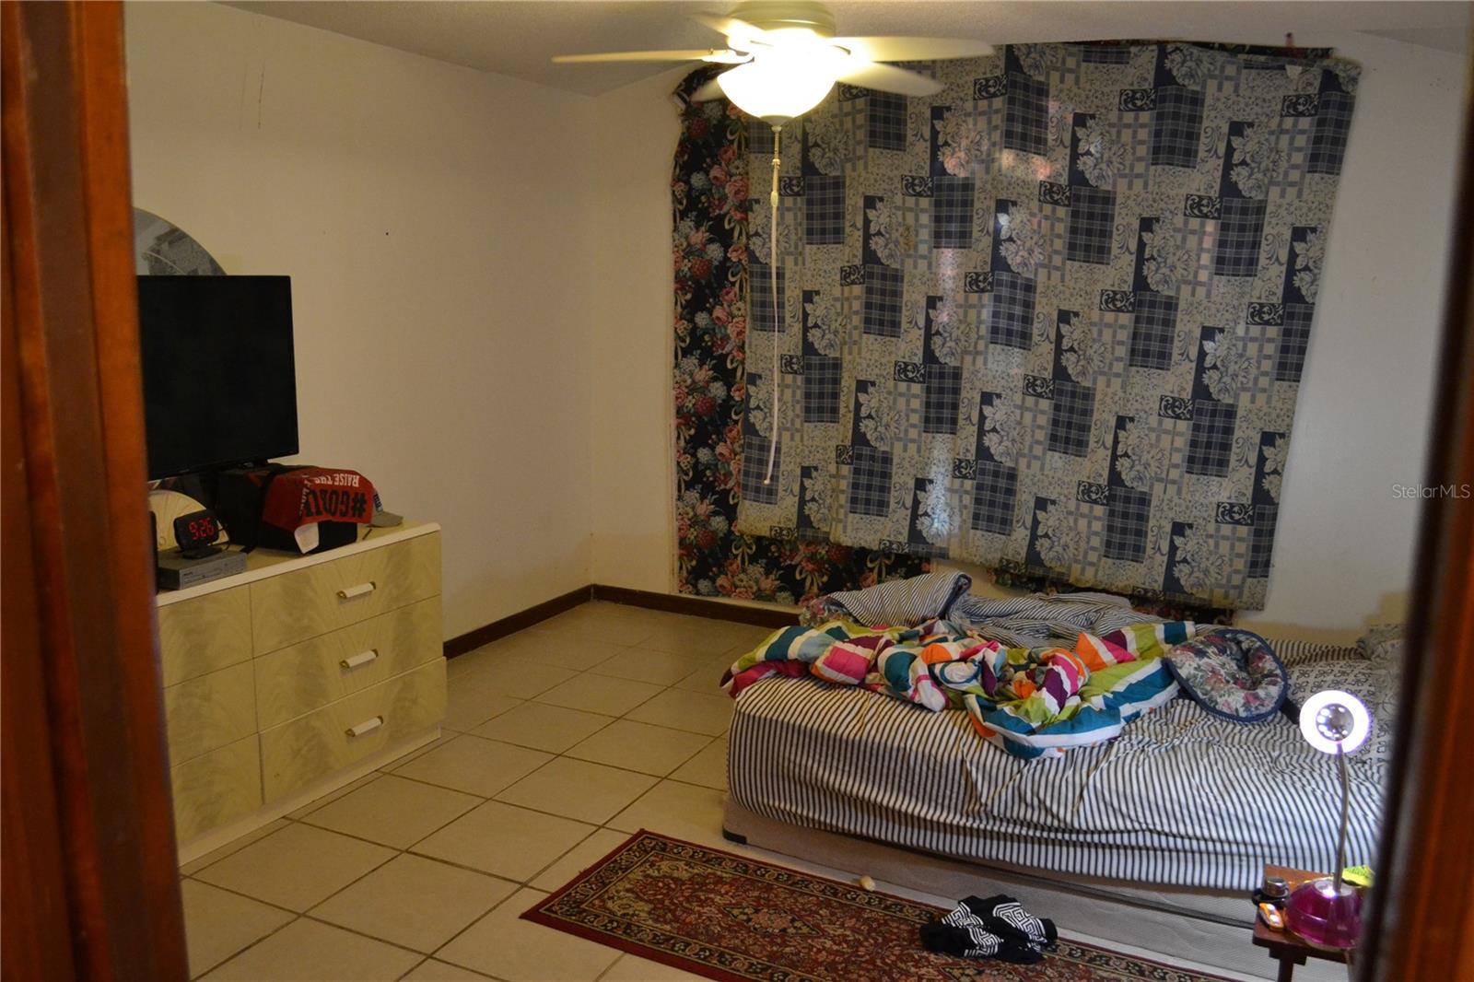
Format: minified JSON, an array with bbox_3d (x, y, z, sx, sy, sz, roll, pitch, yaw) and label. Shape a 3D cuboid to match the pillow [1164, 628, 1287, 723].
[{"bbox_3d":[1.264,0.482,2.858,0.340,0.130,0.290,6,55,25],"label":"pillow"}]

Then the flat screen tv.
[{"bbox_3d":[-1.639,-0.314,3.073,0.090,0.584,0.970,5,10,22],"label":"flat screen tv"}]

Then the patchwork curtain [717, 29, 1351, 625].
[{"bbox_3d":[1.096,-0.703,4.573,2.405,2.164,0.100,6,10,25],"label":"patchwork curtain"}]

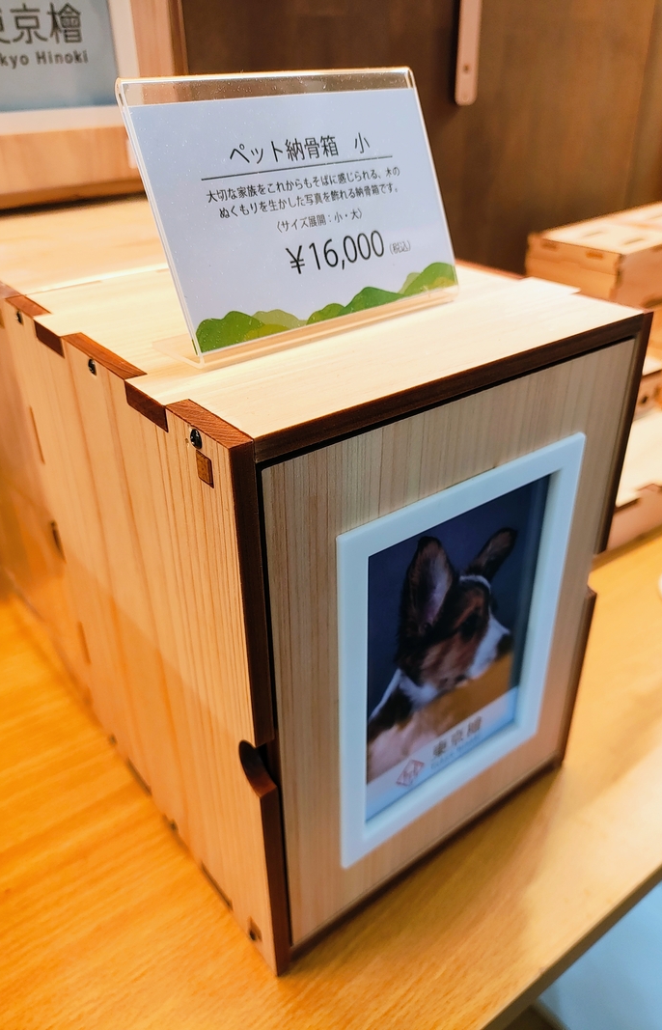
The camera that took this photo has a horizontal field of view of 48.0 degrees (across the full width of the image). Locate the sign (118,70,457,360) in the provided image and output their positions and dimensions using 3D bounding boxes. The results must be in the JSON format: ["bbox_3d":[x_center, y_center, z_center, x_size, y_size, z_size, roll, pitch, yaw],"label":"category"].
[{"bbox_3d":[-0.005,-0.089,0.214,0.098,0.066,0.027,-24,38,-32],"label":"sign"}]

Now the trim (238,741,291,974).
[{"bbox_3d":[-0.019,0.110,0.235,0.006,0.111,0.011,-22,37,-31],"label":"trim"}]

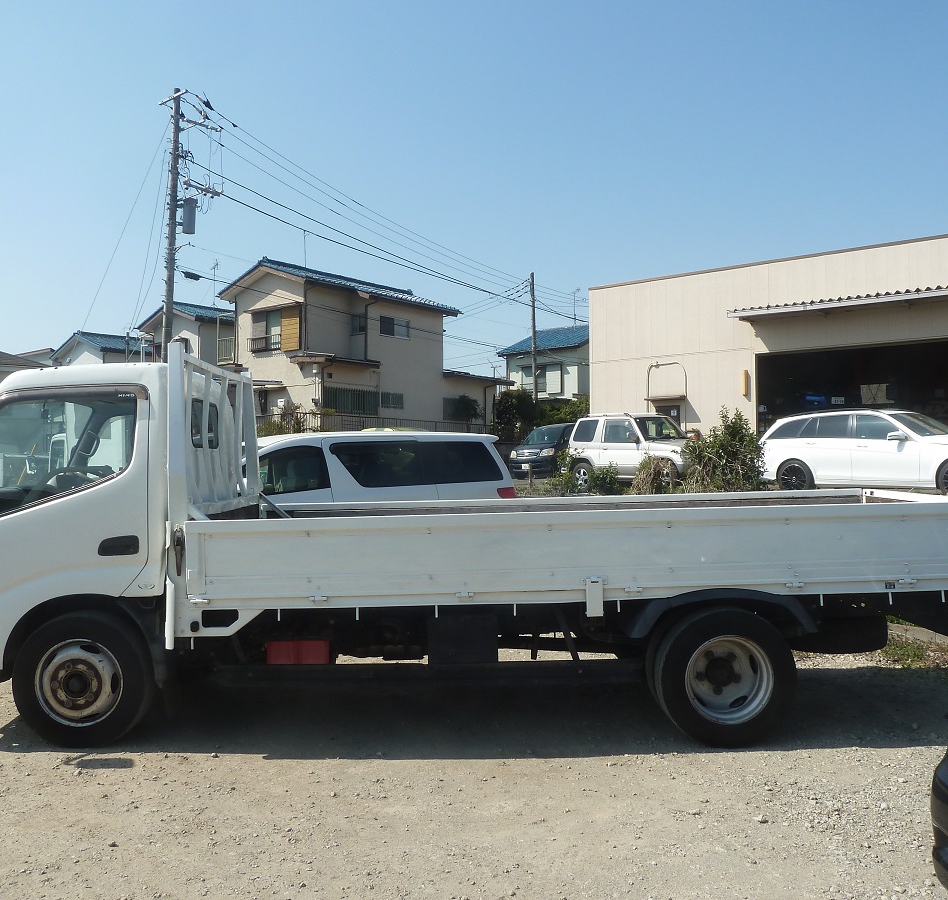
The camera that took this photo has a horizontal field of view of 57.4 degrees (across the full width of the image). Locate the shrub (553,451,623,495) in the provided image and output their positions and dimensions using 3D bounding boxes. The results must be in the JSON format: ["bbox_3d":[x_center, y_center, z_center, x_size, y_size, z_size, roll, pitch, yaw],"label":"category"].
[{"bbox_3d":[2.210,0.458,16.900,1.300,0.870,1.050,0,-1,0],"label":"shrub"}]

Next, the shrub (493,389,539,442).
[{"bbox_3d":[1.750,-1.430,36.500,1.950,2.400,1.900,0,-1,0],"label":"shrub"}]

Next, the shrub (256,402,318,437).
[{"bbox_3d":[-6.800,-1.081,31.745,2.100,1.300,1.600,-1,-2,40],"label":"shrub"}]

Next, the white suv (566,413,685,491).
[{"bbox_3d":[3.750,0.026,18.857,1.640,1.720,3.620,1,-2,-41],"label":"white suv"}]

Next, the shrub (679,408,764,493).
[{"bbox_3d":[4.320,0.040,15.200,1.400,1.470,1.350,0,-1,0],"label":"shrub"}]

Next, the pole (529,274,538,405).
[{"bbox_3d":[3.140,-4.320,45.000,0.350,9.800,0.350,0,-1,0],"label":"pole"}]

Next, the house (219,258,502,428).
[{"bbox_3d":[-4.614,-3.817,38.143,6.500,7.050,11.000,-1,-2,40],"label":"house"}]

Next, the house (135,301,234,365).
[{"bbox_3d":[-11.925,-3.683,45.505,6.300,7.000,8.800,-2,-2,42],"label":"house"}]

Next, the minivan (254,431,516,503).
[{"bbox_3d":[-1.950,0.690,11.650,4.850,1.900,1.830,0,-1,-27],"label":"minivan"}]

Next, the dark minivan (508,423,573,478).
[{"bbox_3d":[2.920,0.056,27.300,1.700,1.800,4.550,-1,-1,35],"label":"dark minivan"}]

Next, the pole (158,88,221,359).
[{"bbox_3d":[-10.050,-6.169,30.492,1.700,12.900,1.700,-1,-2,40],"label":"pole"}]

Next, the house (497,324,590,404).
[{"bbox_3d":[6.100,-3.440,51.300,6.500,7.700,8.000,-1,-1,38],"label":"house"}]

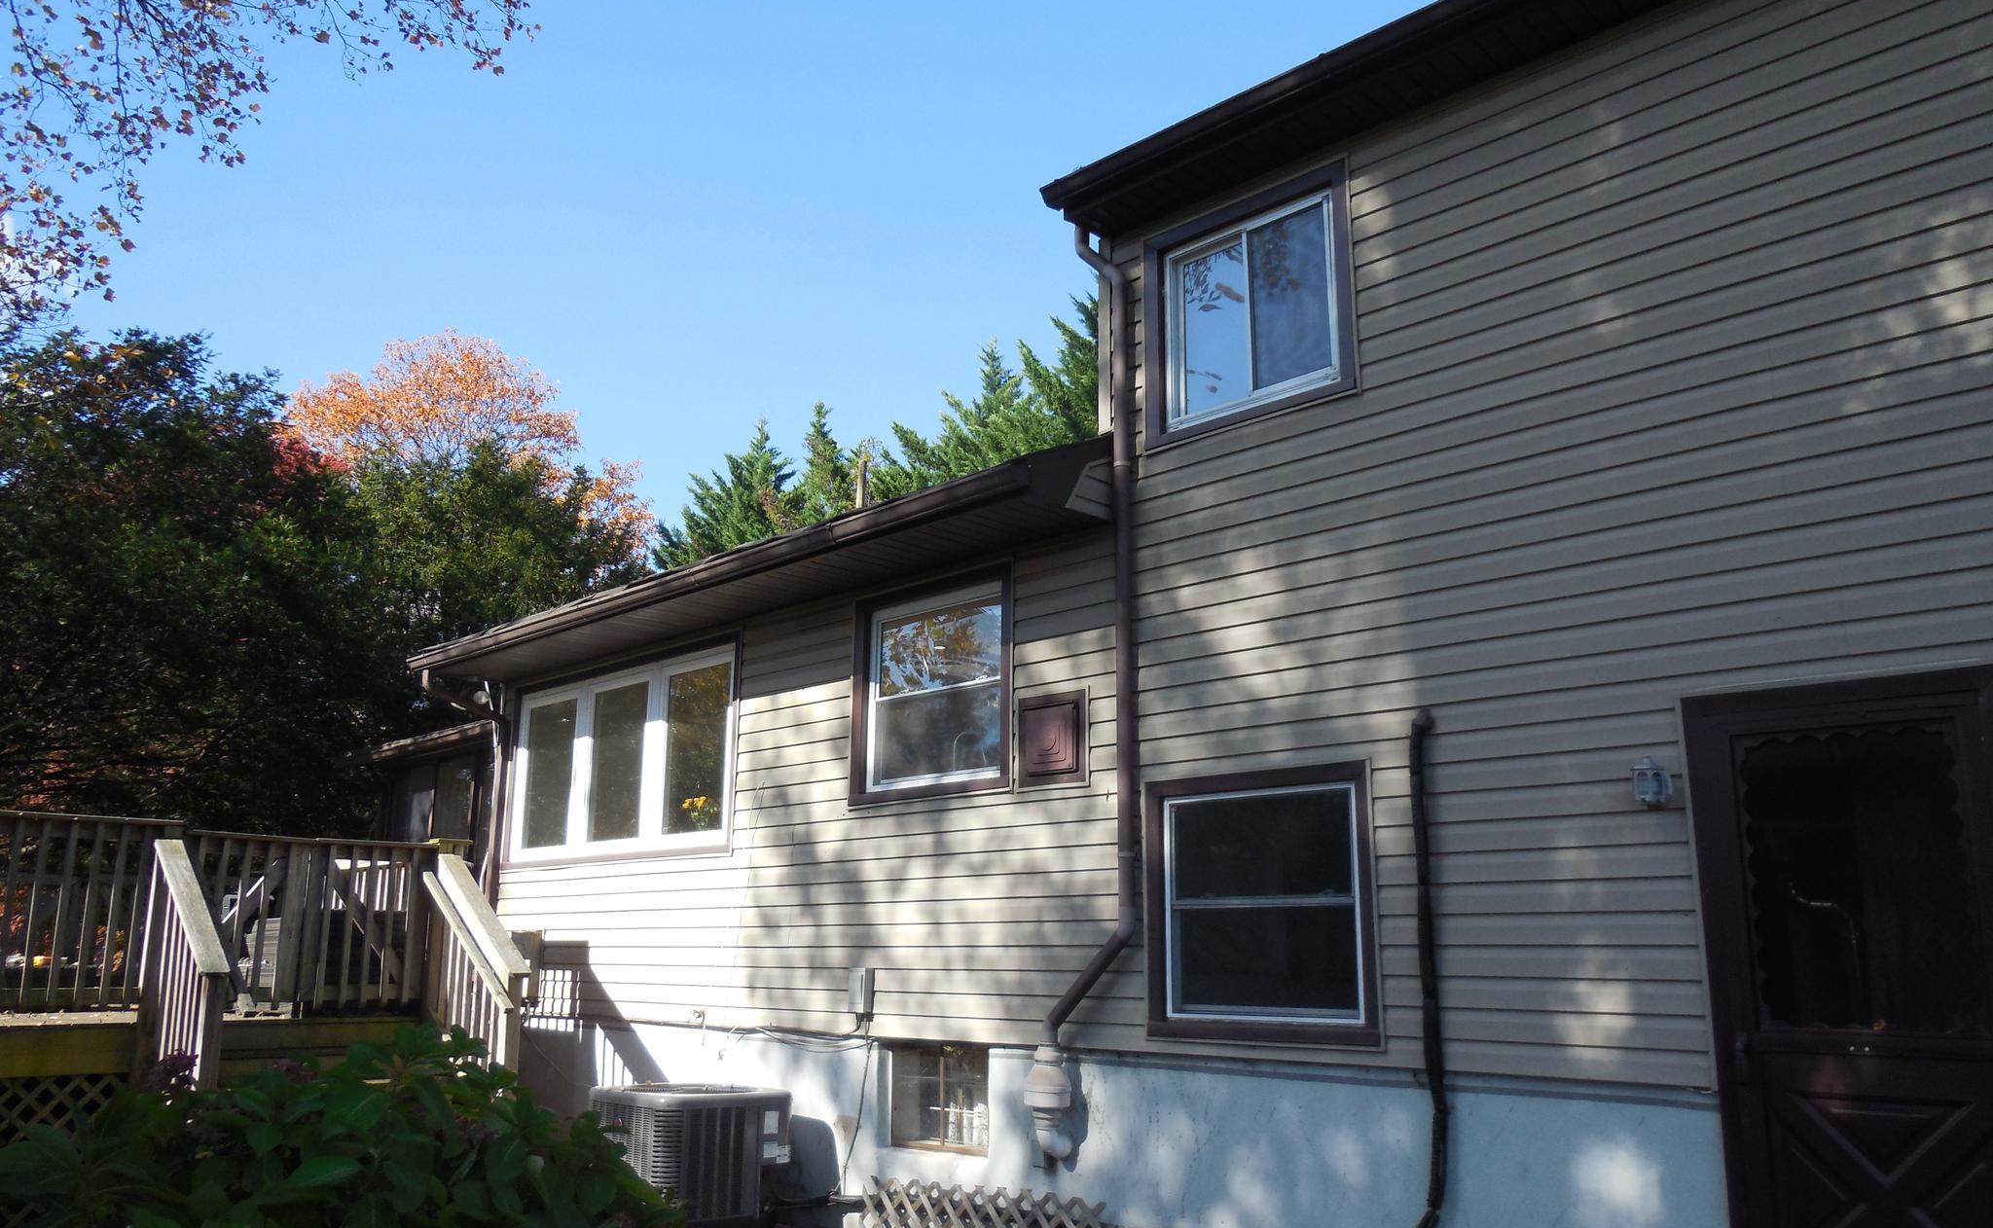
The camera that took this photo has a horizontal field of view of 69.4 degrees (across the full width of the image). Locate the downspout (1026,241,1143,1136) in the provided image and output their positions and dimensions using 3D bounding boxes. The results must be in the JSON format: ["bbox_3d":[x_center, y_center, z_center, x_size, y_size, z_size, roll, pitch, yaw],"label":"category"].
[{"bbox_3d":[0.318,0.287,6.714,0.590,4.330,0.400,-12,-18,42],"label":"downspout"}]

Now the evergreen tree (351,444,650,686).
[{"bbox_3d":[-6.388,1.642,17.454,4.300,7.850,4.300,5,-14,-20],"label":"evergreen tree"}]

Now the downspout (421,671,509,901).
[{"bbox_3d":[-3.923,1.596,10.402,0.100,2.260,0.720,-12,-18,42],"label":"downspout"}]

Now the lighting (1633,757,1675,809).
[{"bbox_3d":[2.254,0.580,4.947,0.120,0.180,0.150,-12,-18,42],"label":"lighting"}]

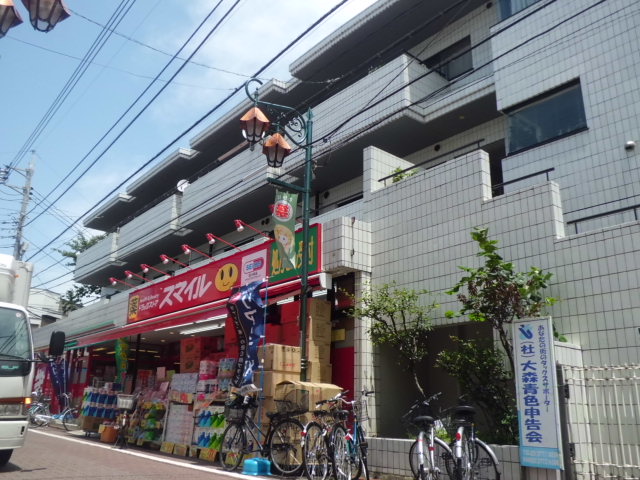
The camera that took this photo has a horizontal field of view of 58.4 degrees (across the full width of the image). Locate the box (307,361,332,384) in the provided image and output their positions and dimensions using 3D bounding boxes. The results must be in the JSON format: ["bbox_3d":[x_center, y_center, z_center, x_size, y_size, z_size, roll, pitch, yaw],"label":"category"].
[{"bbox_3d":[-0.069,2.149,9.159,0.418,0.352,0.330,13,-20,-36],"label":"box"}]

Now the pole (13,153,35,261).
[{"bbox_3d":[-13.060,1.581,24.385,0.400,11.625,0.400,13,-20,-36],"label":"pole"}]

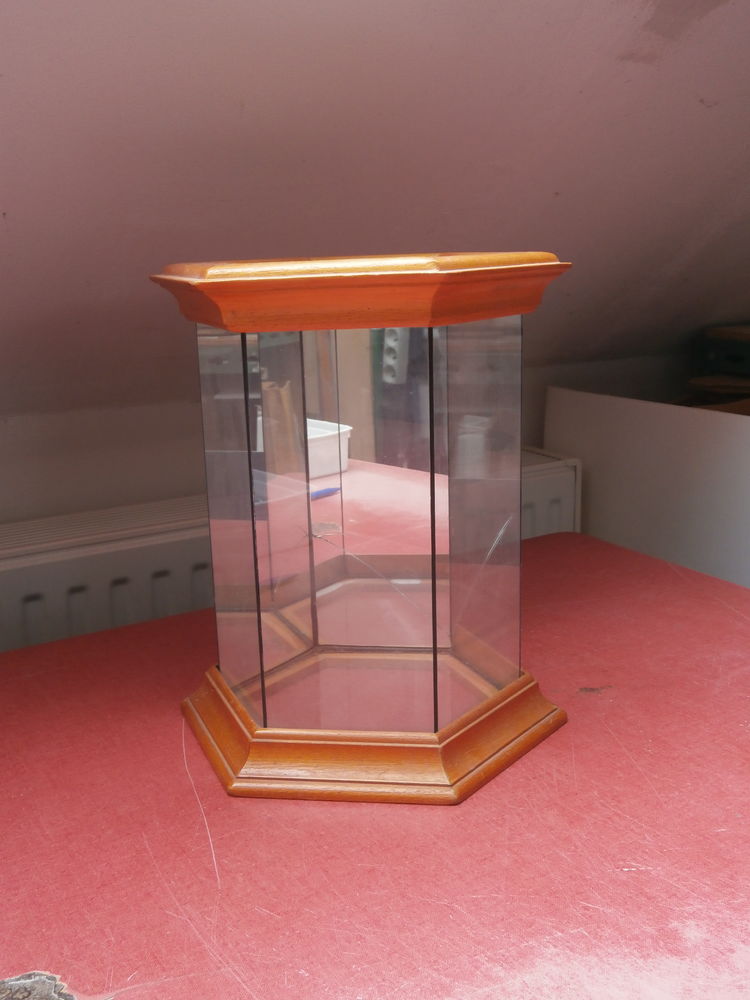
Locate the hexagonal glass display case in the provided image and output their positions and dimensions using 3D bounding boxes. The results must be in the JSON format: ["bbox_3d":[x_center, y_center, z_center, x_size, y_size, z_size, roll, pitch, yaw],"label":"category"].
[{"bbox_3d":[-0.009,-0.001,0.745,0.294,0.336,0.254,0,14,8],"label":"hexagonal glass display case"}]

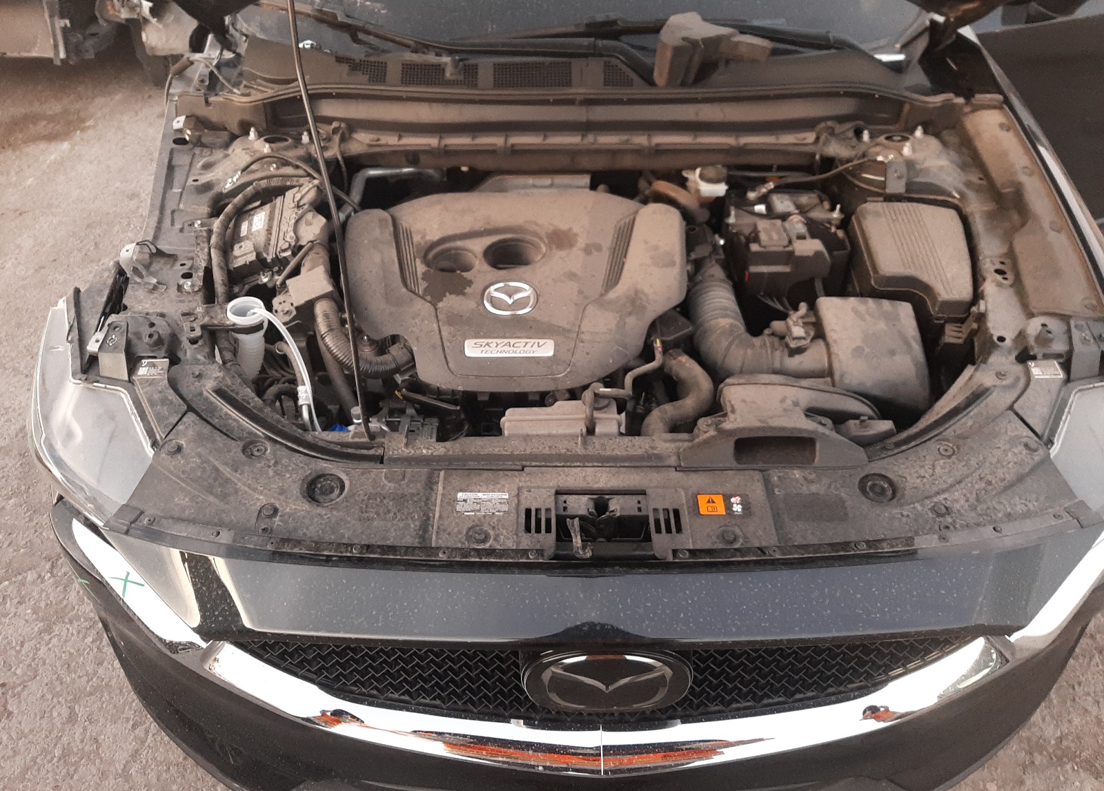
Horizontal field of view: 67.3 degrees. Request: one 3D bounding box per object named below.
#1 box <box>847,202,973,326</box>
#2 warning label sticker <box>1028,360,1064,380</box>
[{"bbox_3d":[0.588,-0.204,1.377,0.173,0.108,0.230,0,53,0],"label":"box"},{"bbox_3d":[0.667,-0.034,1.120,0.036,0.002,0.030,0,54,0],"label":"warning label sticker"}]

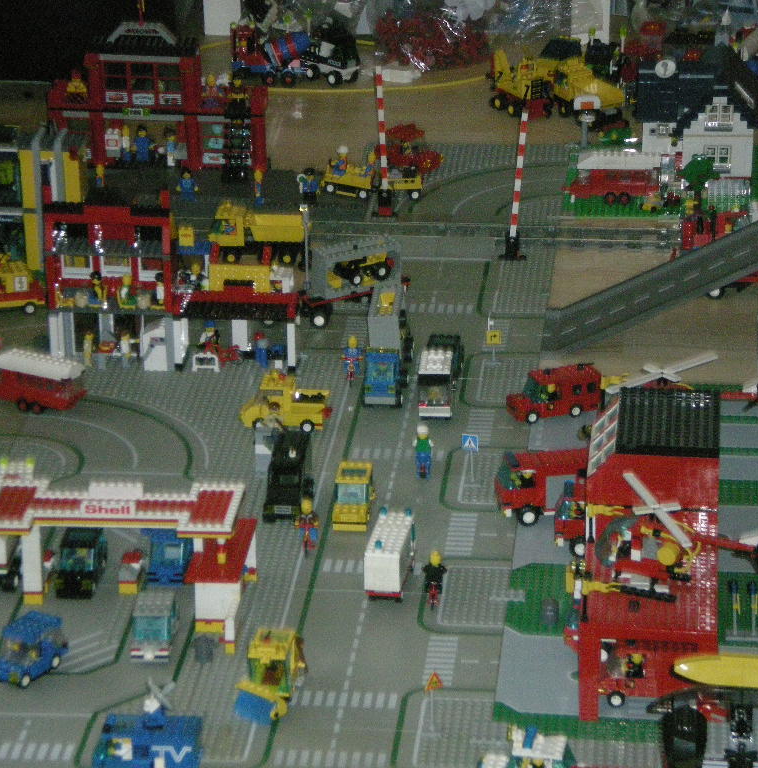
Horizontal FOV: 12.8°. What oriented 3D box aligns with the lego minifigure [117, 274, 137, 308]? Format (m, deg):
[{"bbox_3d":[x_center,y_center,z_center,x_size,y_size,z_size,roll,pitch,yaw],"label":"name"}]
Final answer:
[{"bbox_3d":[-0.261,-0.100,3.526,0.022,0.031,0.024,1,22,5],"label":"lego minifigure"}]

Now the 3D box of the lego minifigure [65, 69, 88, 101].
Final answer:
[{"bbox_3d":[-0.370,-0.360,4.112,0.027,0.041,0.016,4,22,10],"label":"lego minifigure"}]

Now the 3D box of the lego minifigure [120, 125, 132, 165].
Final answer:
[{"bbox_3d":[-0.312,-0.296,4.163,0.014,0.042,0.025,1,22,5],"label":"lego minifigure"}]

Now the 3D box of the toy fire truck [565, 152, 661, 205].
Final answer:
[{"bbox_3d":[0.276,-0.245,3.987,0.112,0.054,0.046,0,22,0],"label":"toy fire truck"}]

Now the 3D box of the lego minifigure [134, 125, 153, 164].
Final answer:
[{"bbox_3d":[-0.288,-0.291,4.125,0.026,0.042,0.016,2,22,5],"label":"lego minifigure"}]

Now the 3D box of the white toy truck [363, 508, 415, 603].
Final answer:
[{"bbox_3d":[0.011,0.155,3.073,0.034,0.062,0.090,3,23,9],"label":"white toy truck"}]

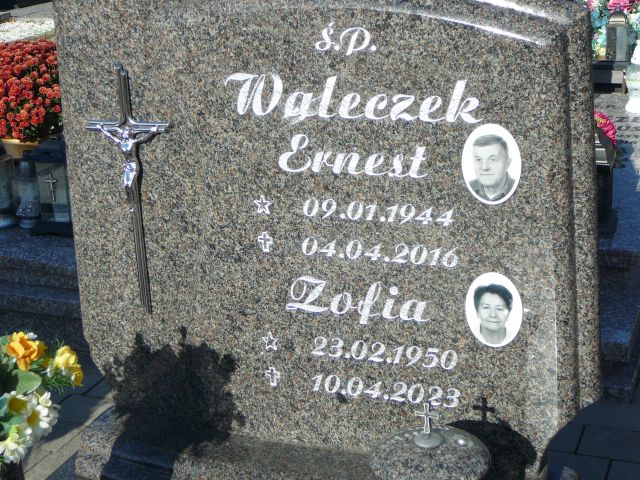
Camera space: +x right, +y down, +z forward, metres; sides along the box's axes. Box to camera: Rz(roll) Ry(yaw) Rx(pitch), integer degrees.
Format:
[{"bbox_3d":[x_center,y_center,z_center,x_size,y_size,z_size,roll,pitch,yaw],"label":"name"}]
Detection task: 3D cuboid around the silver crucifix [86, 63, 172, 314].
[{"bbox_3d":[-0.381,-0.094,2.287,0.186,0.525,0.040,4,19,20],"label":"silver crucifix"}]

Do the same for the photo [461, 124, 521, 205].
[{"bbox_3d":[0.305,-0.134,2.015,0.110,0.150,0.010,4,19,20],"label":"photo"}]

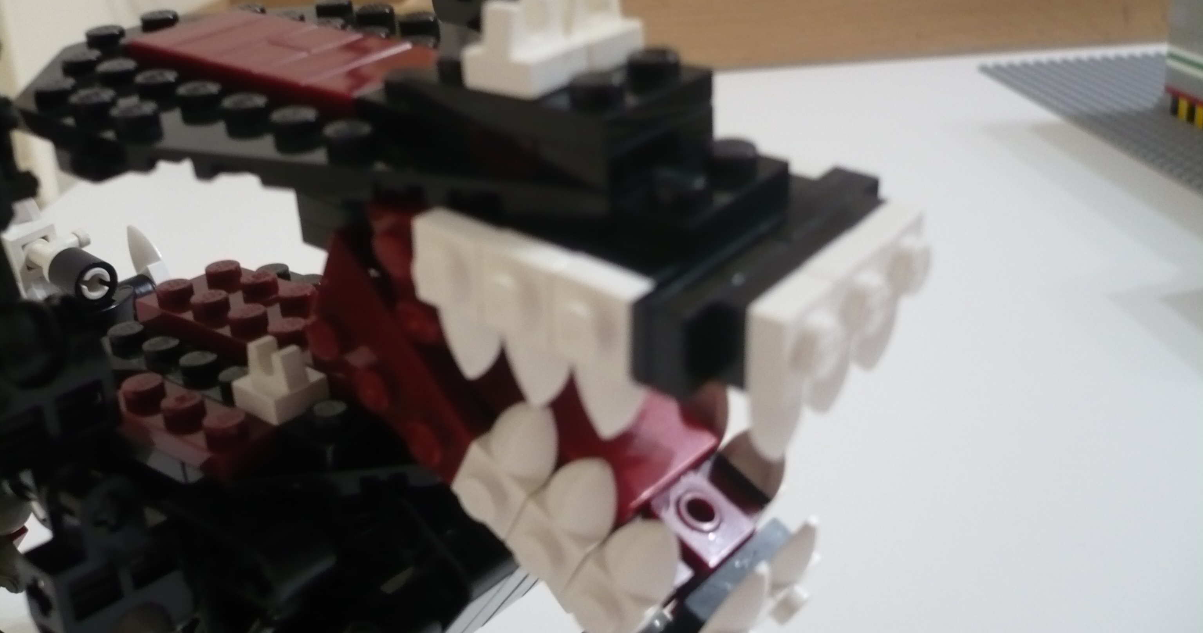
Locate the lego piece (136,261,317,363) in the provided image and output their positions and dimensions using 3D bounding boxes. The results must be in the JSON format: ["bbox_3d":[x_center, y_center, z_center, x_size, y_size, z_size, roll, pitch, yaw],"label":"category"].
[{"bbox_3d":[-0.046,-0.001,0.163,0.032,0.005,0.016,16,31,35],"label":"lego piece"}]

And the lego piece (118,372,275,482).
[{"bbox_3d":[-0.049,0.012,0.143,0.024,0.005,0.008,16,31,35],"label":"lego piece"}]

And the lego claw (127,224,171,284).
[{"bbox_3d":[-0.068,-0.008,0.186,0.005,0.015,0.008,-30,-4,-45],"label":"lego claw"}]

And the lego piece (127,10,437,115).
[{"bbox_3d":[-0.035,-0.029,0.138,0.040,0.003,0.016,18,34,35],"label":"lego piece"}]

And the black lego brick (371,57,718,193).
[{"bbox_3d":[-0.007,-0.021,0.116,0.031,0.008,0.016,18,34,35],"label":"black lego brick"}]

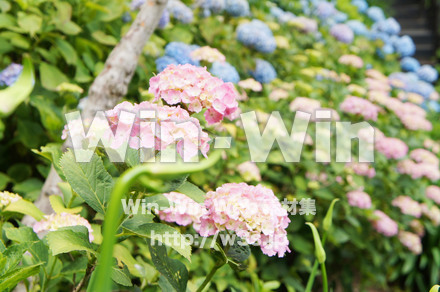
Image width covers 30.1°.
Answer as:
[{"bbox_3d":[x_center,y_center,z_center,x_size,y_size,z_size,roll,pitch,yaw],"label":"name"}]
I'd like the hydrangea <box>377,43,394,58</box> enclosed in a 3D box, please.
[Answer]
[{"bbox_3d":[1.066,-0.613,5.250,0.115,0.100,0.115,0,8,0],"label":"hydrangea"}]

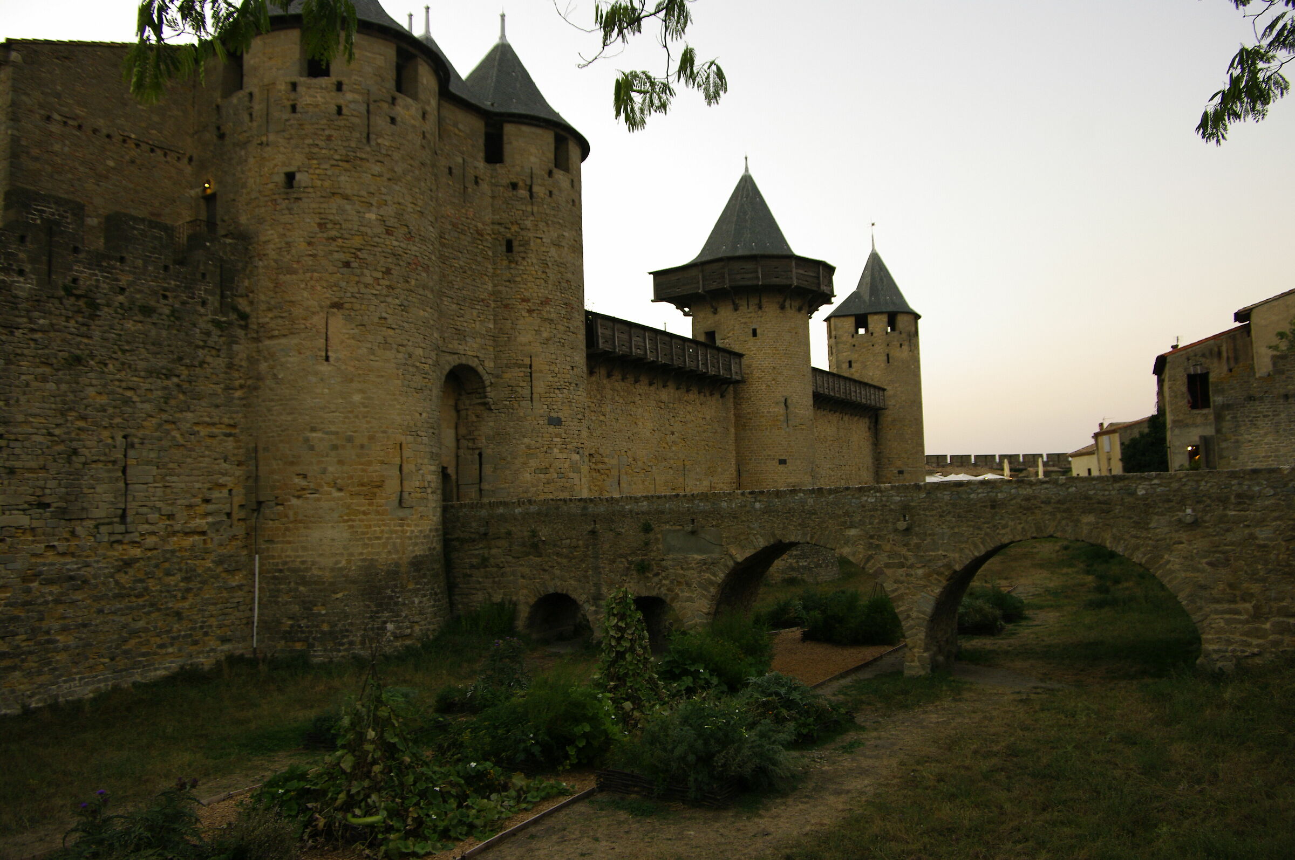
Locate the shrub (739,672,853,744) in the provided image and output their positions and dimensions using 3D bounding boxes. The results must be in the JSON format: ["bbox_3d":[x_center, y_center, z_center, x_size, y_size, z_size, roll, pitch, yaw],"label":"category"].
[{"bbox_3d":[3.218,5.917,18.854,2.539,1.203,2.158,-2,-4,9],"label":"shrub"}]

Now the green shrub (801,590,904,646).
[{"bbox_3d":[6.963,6.276,29.420,3.519,1.632,2.639,-2,-4,13],"label":"green shrub"}]

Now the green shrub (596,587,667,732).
[{"bbox_3d":[-0.315,4.350,16.253,1.350,2.650,1.300,-2,-4,0],"label":"green shrub"}]

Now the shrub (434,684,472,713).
[{"bbox_3d":[-4.723,6.567,21.343,1.172,0.606,1.055,-1,-4,-13],"label":"shrub"}]

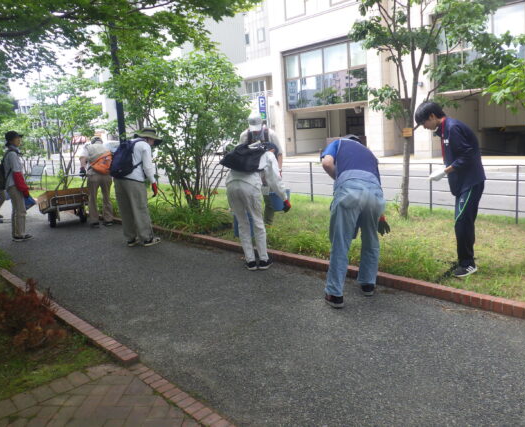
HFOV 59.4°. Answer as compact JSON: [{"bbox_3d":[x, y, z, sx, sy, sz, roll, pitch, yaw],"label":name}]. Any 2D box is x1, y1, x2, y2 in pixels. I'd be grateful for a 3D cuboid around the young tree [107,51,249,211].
[{"bbox_3d":[-1.421,-1.492,8.259,2.400,2.800,2.200,-5,10,-9],"label":"young tree"}]

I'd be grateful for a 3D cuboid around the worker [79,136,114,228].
[{"bbox_3d":[-2.859,-0.542,8.050,0.600,1.560,0.500,-5,10,-5],"label":"worker"}]

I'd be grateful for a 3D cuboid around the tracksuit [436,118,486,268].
[{"bbox_3d":[1.855,-0.186,4.280,0.400,1.370,0.460,-3,10,5],"label":"tracksuit"}]

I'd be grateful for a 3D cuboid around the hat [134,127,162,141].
[{"bbox_3d":[-1.597,-1.114,6.450,0.380,0.140,0.340,5,6,-26],"label":"hat"}]

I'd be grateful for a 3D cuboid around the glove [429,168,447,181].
[{"bbox_3d":[1.578,-0.350,4.150,0.175,0.085,0.100,-31,8,7],"label":"glove"}]

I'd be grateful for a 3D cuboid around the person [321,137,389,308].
[{"bbox_3d":[0.788,0.024,4.070,0.600,1.370,0.820,-2,10,10],"label":"person"}]

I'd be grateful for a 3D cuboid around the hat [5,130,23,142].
[{"bbox_3d":[-3.808,-1.174,7.048,0.260,0.150,0.220,-9,12,-29],"label":"hat"}]

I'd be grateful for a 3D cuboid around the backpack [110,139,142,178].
[{"bbox_3d":[-1.883,-0.738,6.350,0.220,0.480,0.310,17,-5,-40],"label":"backpack"}]

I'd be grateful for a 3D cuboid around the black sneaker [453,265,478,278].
[{"bbox_3d":[1.838,0.502,4.143,0.280,0.110,0.105,-7,11,-16],"label":"black sneaker"}]

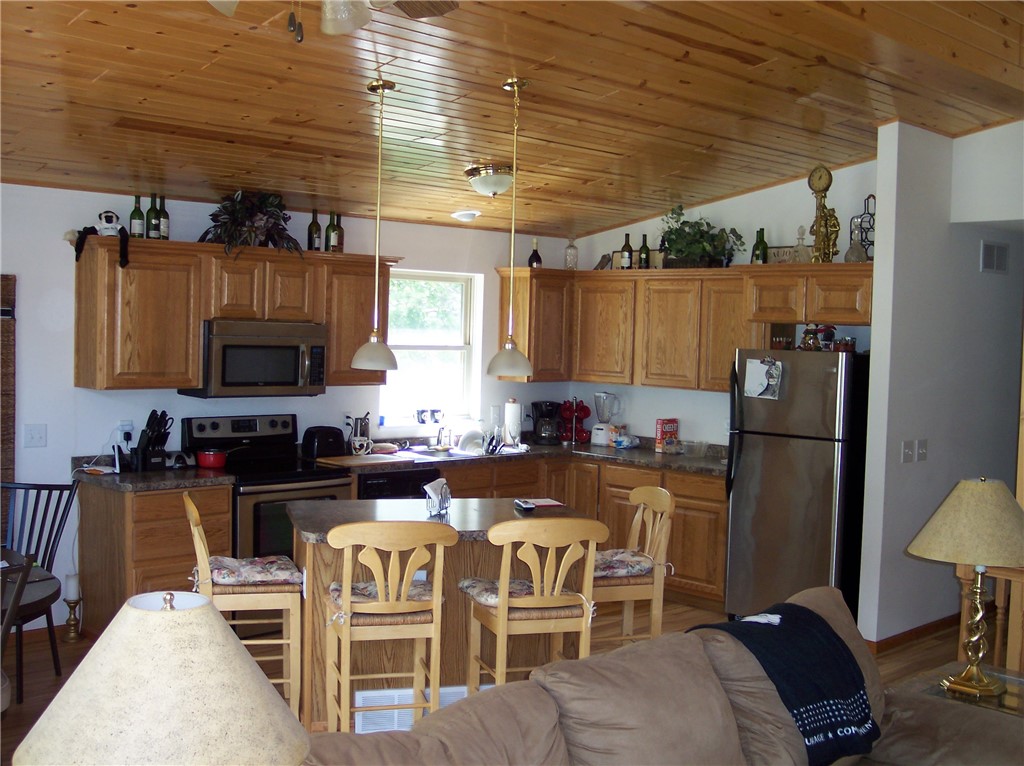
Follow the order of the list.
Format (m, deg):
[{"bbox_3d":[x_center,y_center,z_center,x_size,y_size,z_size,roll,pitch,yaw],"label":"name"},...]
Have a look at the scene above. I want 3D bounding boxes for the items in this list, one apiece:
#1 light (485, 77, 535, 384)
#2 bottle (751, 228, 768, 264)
[{"bbox_3d":[0.000,-0.677,4.925,0.199,1.281,0.199,1,3,0],"label":"light"},{"bbox_3d":[1.577,-0.837,7.120,0.075,0.283,0.075,-1,4,-43],"label":"bottle"}]

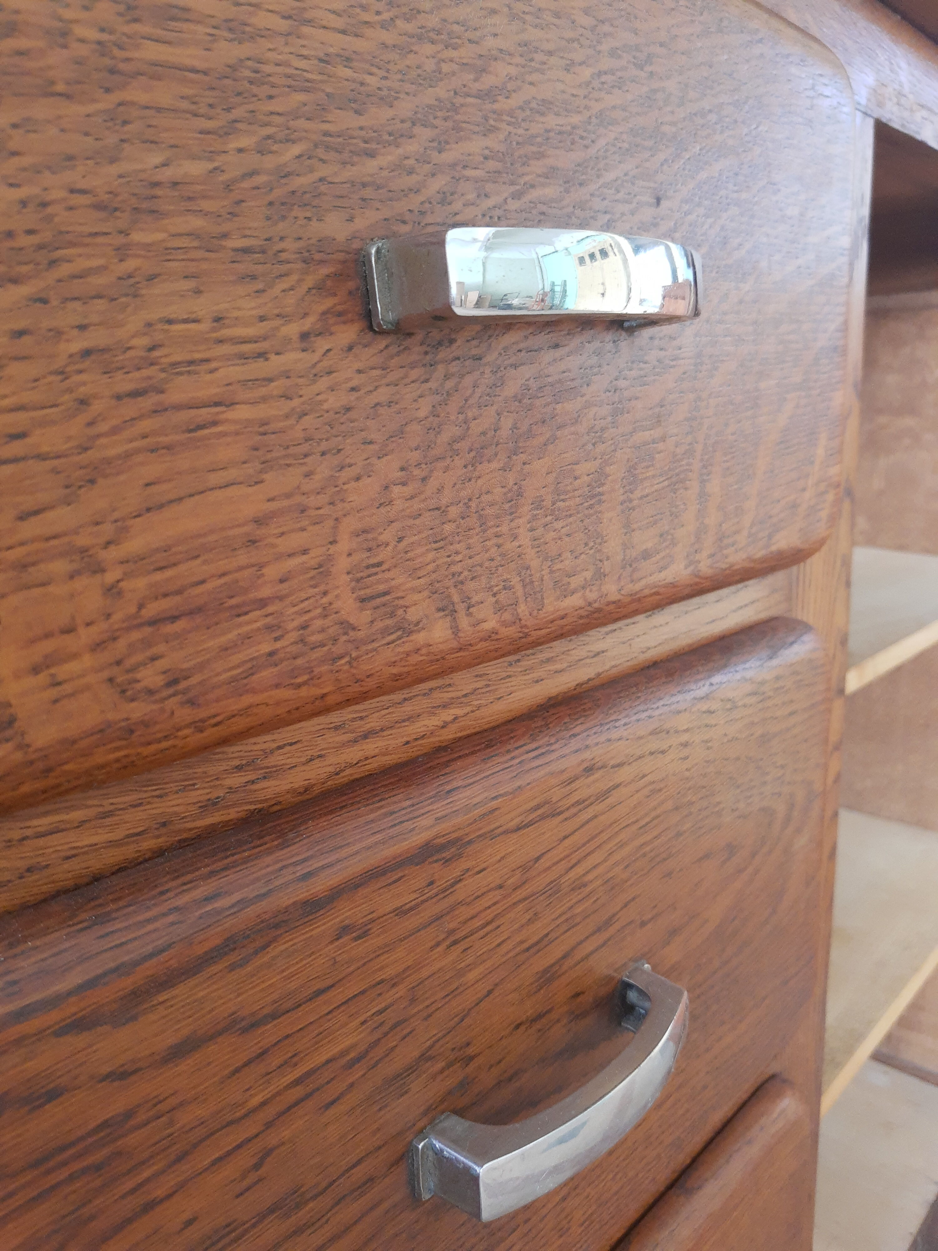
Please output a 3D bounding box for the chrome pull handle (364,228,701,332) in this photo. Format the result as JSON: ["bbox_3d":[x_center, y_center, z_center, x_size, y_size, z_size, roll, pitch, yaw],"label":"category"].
[{"bbox_3d":[0.024,-0.075,0.206,0.024,0.016,0.102,10,20,43],"label":"chrome pull handle"}]

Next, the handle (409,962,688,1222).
[{"bbox_3d":[0.032,0.122,0.250,0.024,0.016,0.103,10,18,43],"label":"handle"}]

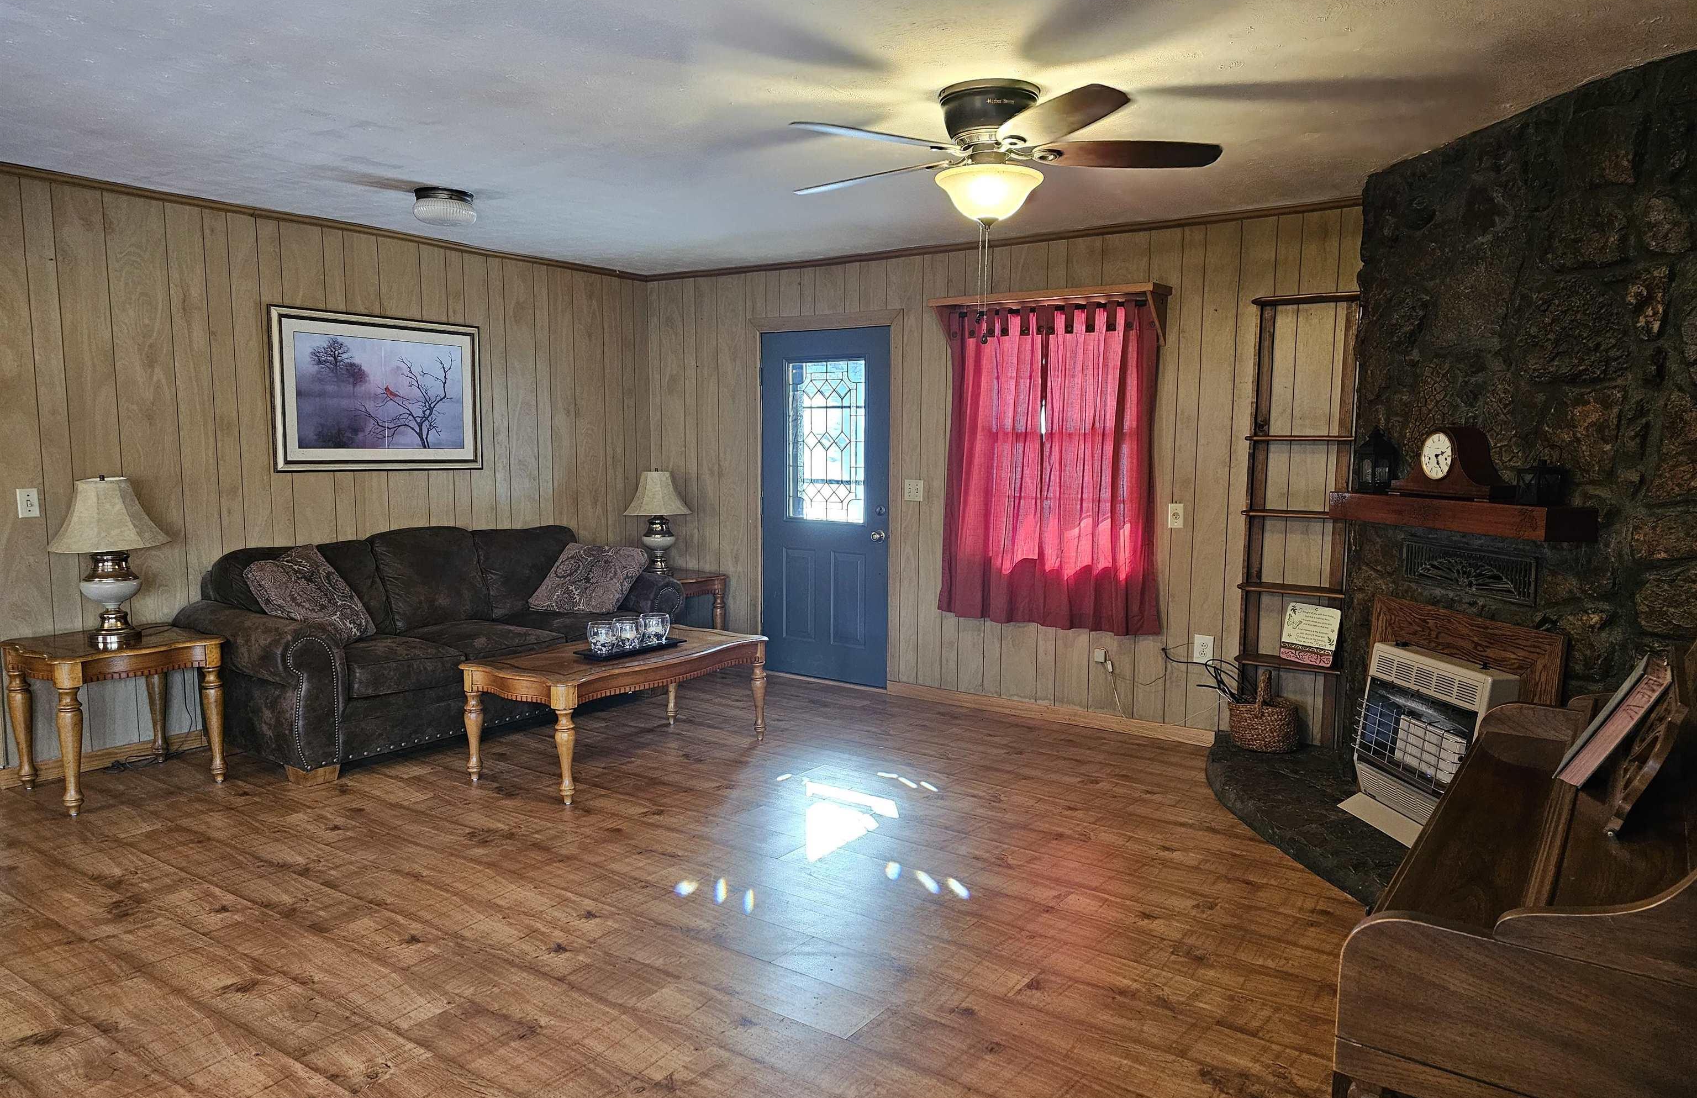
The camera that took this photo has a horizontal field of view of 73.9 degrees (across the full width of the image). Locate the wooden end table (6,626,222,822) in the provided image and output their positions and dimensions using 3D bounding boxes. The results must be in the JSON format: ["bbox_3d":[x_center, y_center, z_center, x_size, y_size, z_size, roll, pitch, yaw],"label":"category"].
[{"bbox_3d":[-2.933,0.663,4.532,0.630,0.593,0.610,4,6,35],"label":"wooden end table"}]

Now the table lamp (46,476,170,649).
[{"bbox_3d":[-2.871,0.048,4.383,0.410,0.662,0.410,4,6,35],"label":"table lamp"}]

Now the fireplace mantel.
[{"bbox_3d":[2.059,-0.121,3.885,0.175,0.100,1.114,0,5,-9],"label":"fireplace mantel"}]

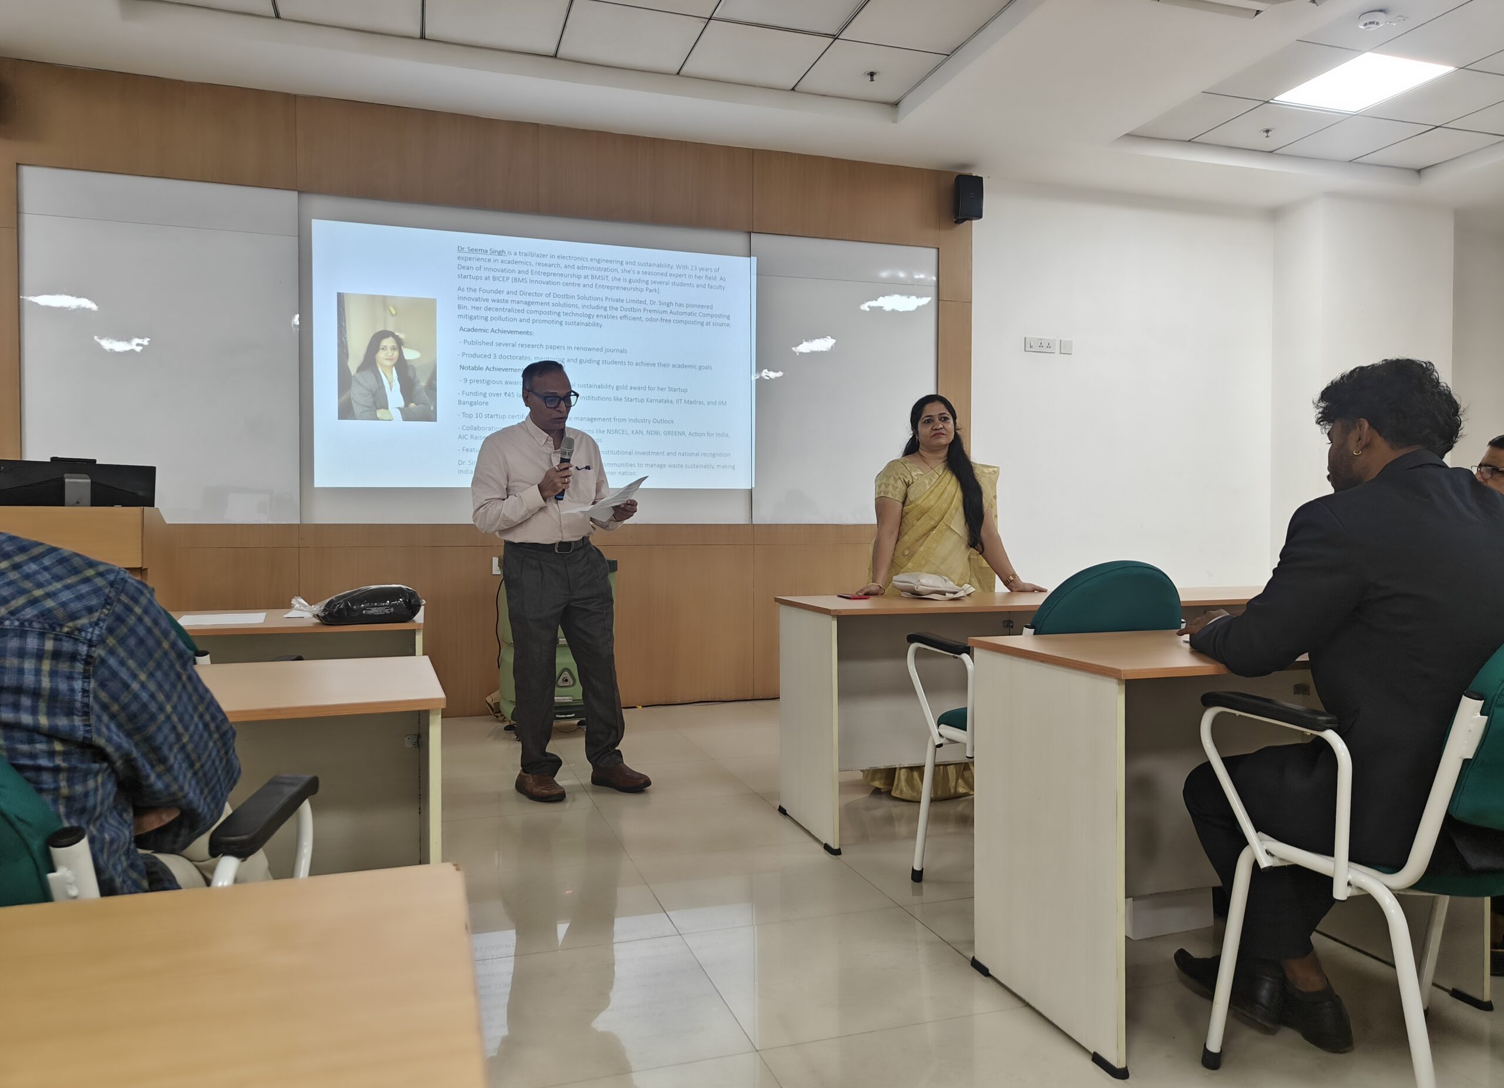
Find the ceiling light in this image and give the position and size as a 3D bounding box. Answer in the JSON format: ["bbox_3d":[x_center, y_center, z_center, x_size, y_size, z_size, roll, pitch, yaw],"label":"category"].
[{"bbox_3d":[3.112,-2.360,5.327,0.600,0.050,0.600,0,1,-18],"label":"ceiling light"}]

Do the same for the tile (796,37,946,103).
[{"bbox_3d":[0.582,-2.324,5.132,0.590,0.020,0.582,0,1,-18],"label":"tile"}]

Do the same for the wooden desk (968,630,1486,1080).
[{"bbox_3d":[1.012,0.585,2.267,0.905,0.744,0.555,0,1,-18],"label":"wooden desk"}]

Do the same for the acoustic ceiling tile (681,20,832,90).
[{"bbox_3d":[0.016,-2.319,4.948,0.600,0.020,0.582,0,1,-18],"label":"acoustic ceiling tile"}]

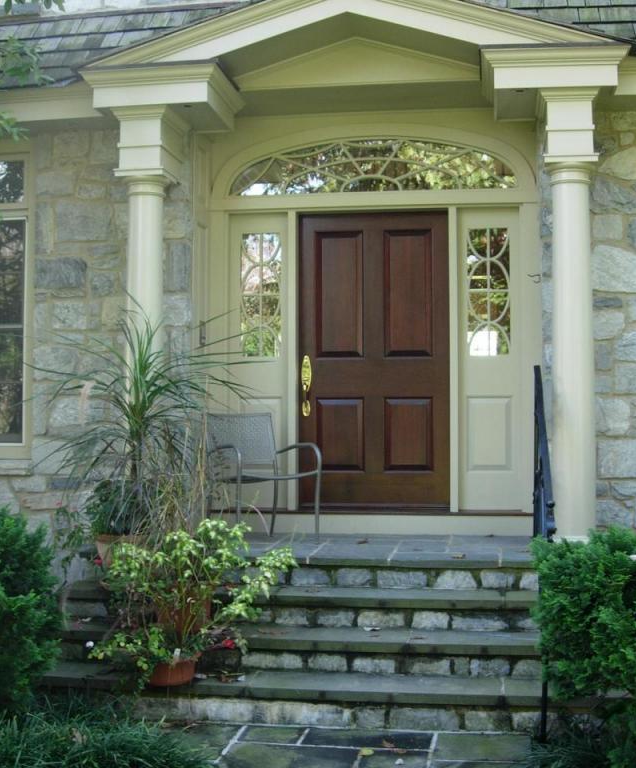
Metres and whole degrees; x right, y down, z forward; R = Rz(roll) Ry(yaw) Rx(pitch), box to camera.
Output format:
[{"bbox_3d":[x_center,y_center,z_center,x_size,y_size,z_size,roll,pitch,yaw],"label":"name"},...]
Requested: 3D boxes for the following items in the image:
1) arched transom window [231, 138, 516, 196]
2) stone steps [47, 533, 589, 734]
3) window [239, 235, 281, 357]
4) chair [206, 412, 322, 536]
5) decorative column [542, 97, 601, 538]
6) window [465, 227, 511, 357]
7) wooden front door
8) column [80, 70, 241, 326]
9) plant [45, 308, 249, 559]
[{"bbox_3d":[0.391,-1.550,8.039,2.042,0.378,0.080,0,-2,7],"label":"arched transom window"},{"bbox_3d":[0.130,1.340,6.588,2.950,0.659,2.660,0,-2,7],"label":"stone steps"},{"bbox_3d":[-0.406,-0.639,8.104,0.304,0.912,0.060,0,-2,7],"label":"window"},{"bbox_3d":[-0.389,0.617,7.473,0.580,0.860,0.620,1,-3,-29],"label":"chair"},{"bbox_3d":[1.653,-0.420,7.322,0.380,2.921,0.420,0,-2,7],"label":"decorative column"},{"bbox_3d":[1.197,-0.649,7.896,0.306,0.913,0.060,0,-2,7],"label":"window"},{"bbox_3d":[0.396,-0.174,7.980,1.074,2.108,0.060,0,-2,7],"label":"wooden front door"},{"bbox_3d":[-1.077,-0.499,7.731,0.880,3.111,0.780,0,-2,7],"label":"column"},{"bbox_3d":[-0.978,0.360,6.369,1.040,1.518,0.950,0,-2,7],"label":"plant"}]

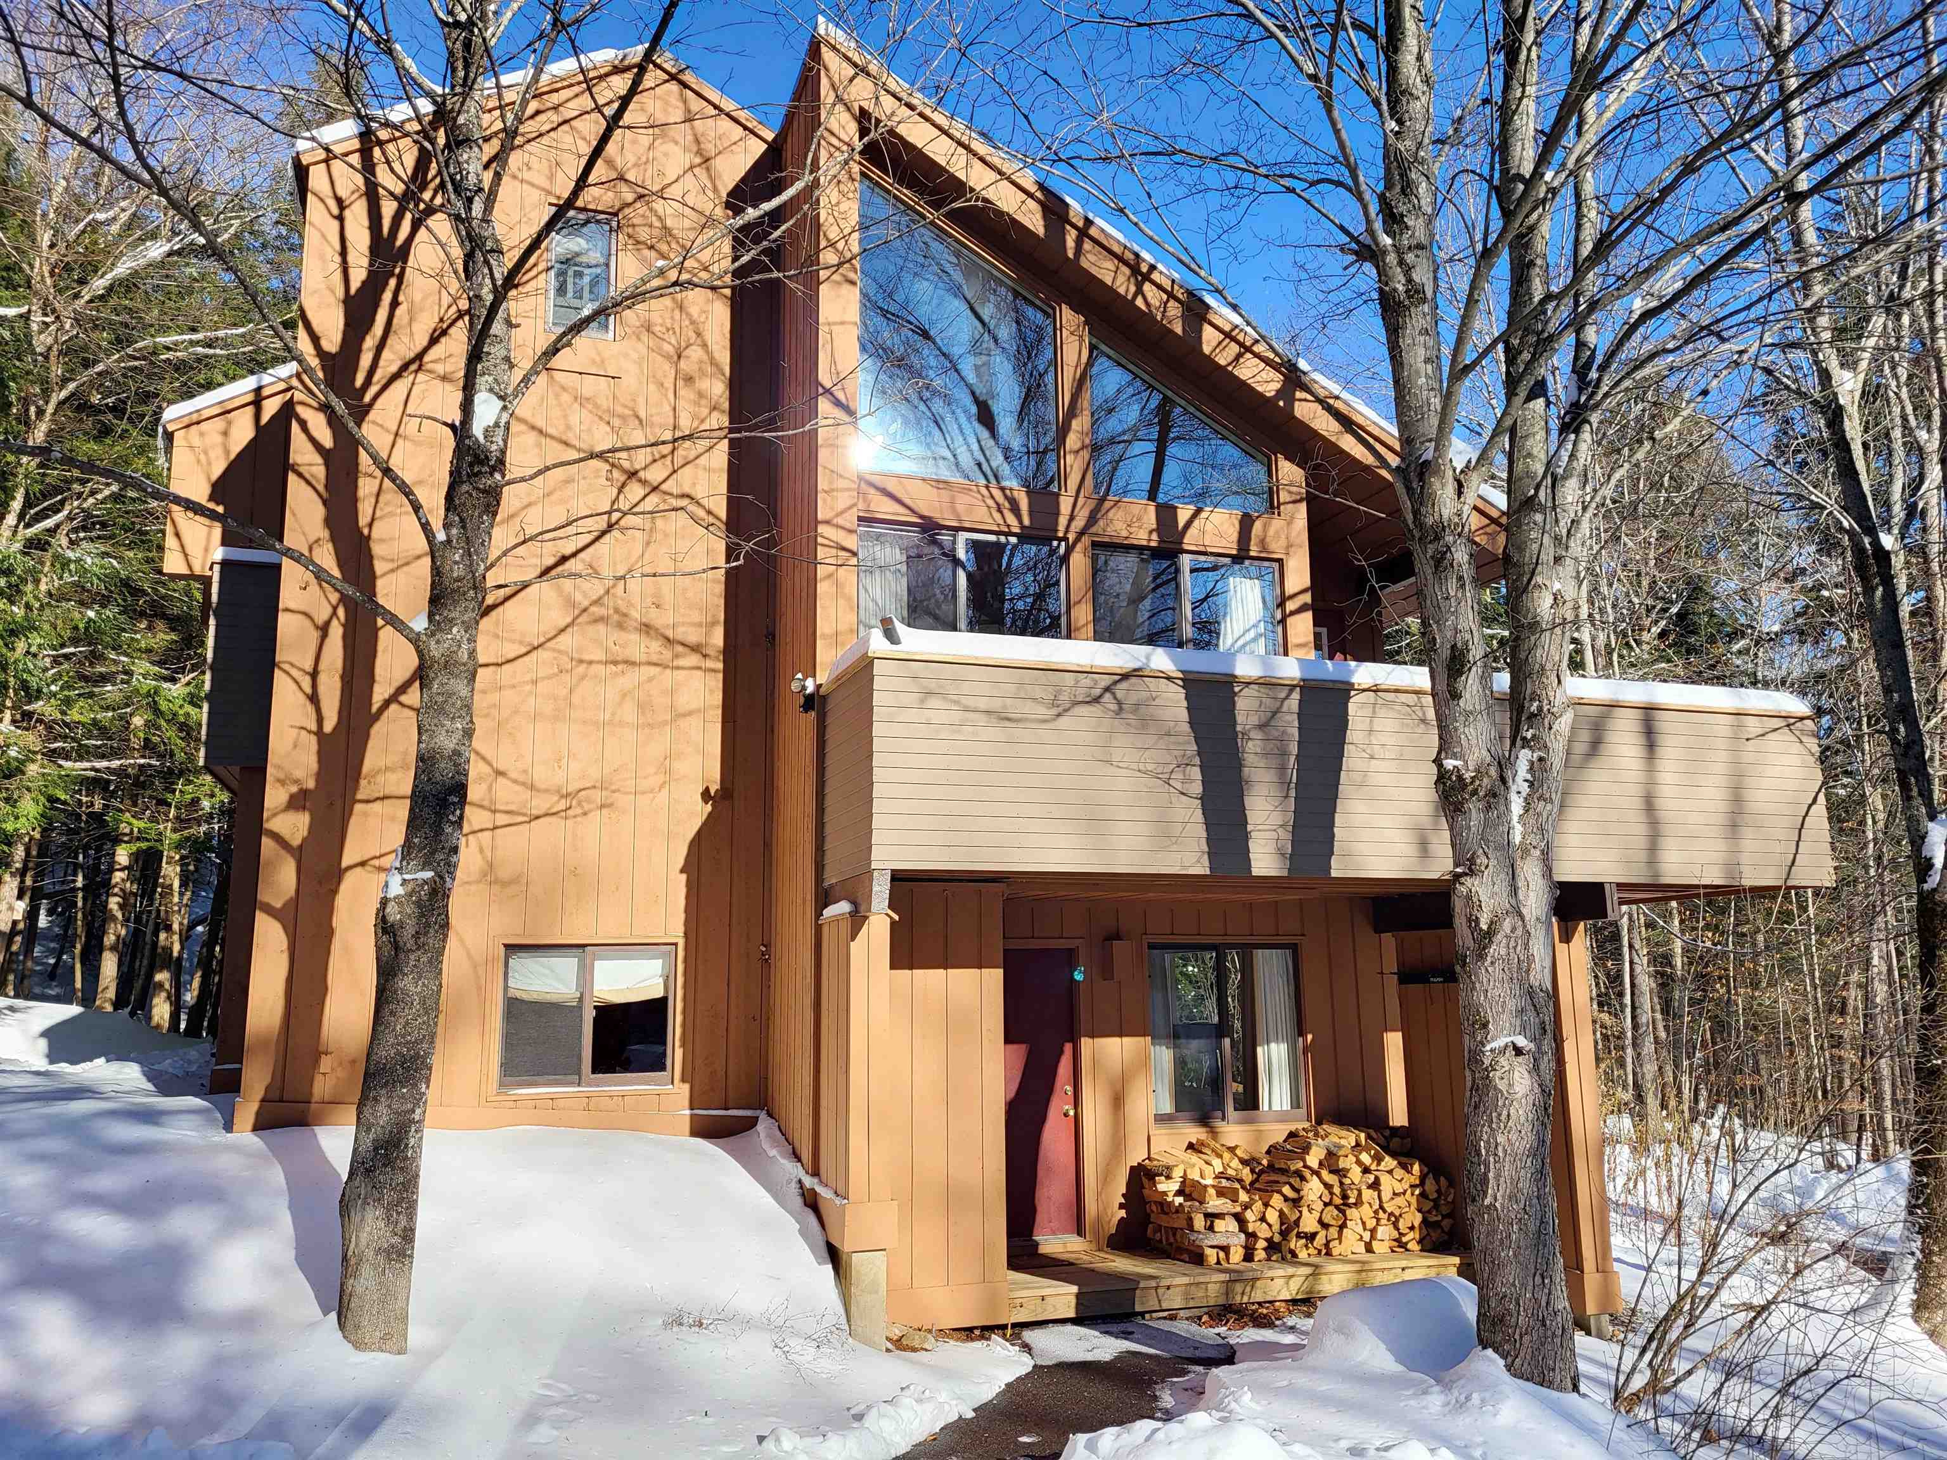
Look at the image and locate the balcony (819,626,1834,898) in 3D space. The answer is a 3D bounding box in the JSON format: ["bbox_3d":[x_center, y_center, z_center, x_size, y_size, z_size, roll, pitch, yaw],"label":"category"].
[{"bbox_3d":[2.399,0.429,9.751,6.747,1.228,1.600,3,-10,-18],"label":"balcony"}]

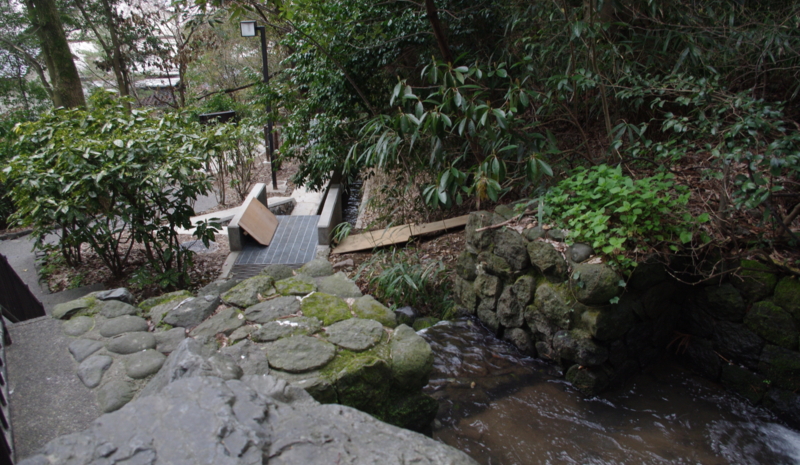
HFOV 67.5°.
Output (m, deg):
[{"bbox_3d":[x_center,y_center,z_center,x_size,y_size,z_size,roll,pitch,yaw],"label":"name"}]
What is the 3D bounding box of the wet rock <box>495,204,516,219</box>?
[{"bbox_3d":[1.101,-0.219,6.250,0.212,0.157,0.249,-13,24,-31],"label":"wet rock"}]

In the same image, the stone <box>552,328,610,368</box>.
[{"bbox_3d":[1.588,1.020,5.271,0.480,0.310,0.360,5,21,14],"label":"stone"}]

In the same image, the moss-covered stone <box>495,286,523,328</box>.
[{"bbox_3d":[0.982,0.664,5.374,0.249,0.407,0.211,-13,24,-31],"label":"moss-covered stone"}]

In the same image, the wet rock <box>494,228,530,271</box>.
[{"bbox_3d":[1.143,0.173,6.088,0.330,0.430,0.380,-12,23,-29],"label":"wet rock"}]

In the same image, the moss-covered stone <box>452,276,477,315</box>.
[{"bbox_3d":[0.736,0.697,6.733,0.280,0.420,0.270,-12,23,-29],"label":"moss-covered stone"}]

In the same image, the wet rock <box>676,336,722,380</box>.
[{"bbox_3d":[2.435,1.039,4.903,0.319,0.365,0.385,-18,27,-41],"label":"wet rock"}]

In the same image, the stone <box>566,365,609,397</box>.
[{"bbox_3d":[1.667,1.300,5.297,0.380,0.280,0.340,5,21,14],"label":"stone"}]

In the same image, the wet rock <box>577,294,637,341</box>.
[{"bbox_3d":[1.580,0.650,4.584,0.460,0.350,0.380,-9,22,-24],"label":"wet rock"}]

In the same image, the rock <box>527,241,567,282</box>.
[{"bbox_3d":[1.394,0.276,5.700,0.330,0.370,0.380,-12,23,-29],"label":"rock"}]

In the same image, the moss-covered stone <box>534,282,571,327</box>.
[{"bbox_3d":[1.436,0.678,5.642,0.330,0.410,0.380,-12,23,-29],"label":"moss-covered stone"}]

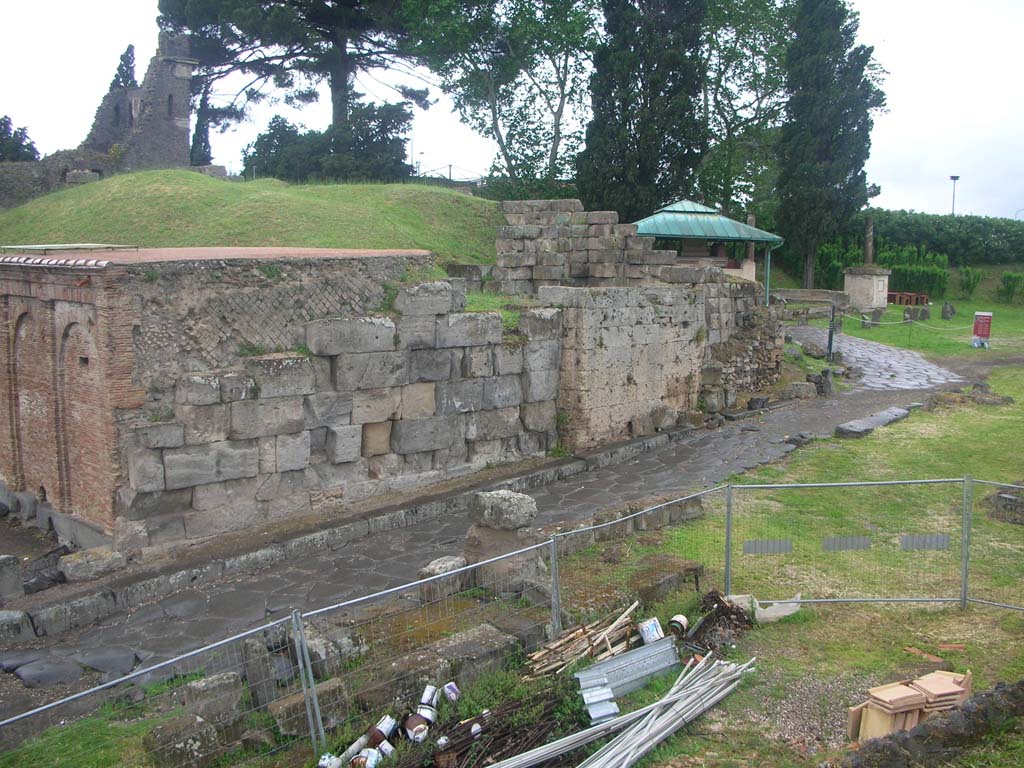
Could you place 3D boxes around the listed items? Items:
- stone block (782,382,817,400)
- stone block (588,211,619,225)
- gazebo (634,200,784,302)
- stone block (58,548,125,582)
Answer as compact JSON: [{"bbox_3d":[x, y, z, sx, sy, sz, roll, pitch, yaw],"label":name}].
[{"bbox_3d":[7.695,0.173,27.890,0.880,0.400,0.450,-2,8,-13],"label":"stone block"},{"bbox_3d":[2.743,-5.007,31.272,0.930,0.390,0.550,0,8,2],"label":"stone block"},{"bbox_3d":[6.723,-5.102,40.275,6.000,4.050,6.000,0,8,0],"label":"gazebo"},{"bbox_3d":[-6.338,2.700,15.641,0.900,0.300,0.400,-5,9,-33],"label":"stone block"}]

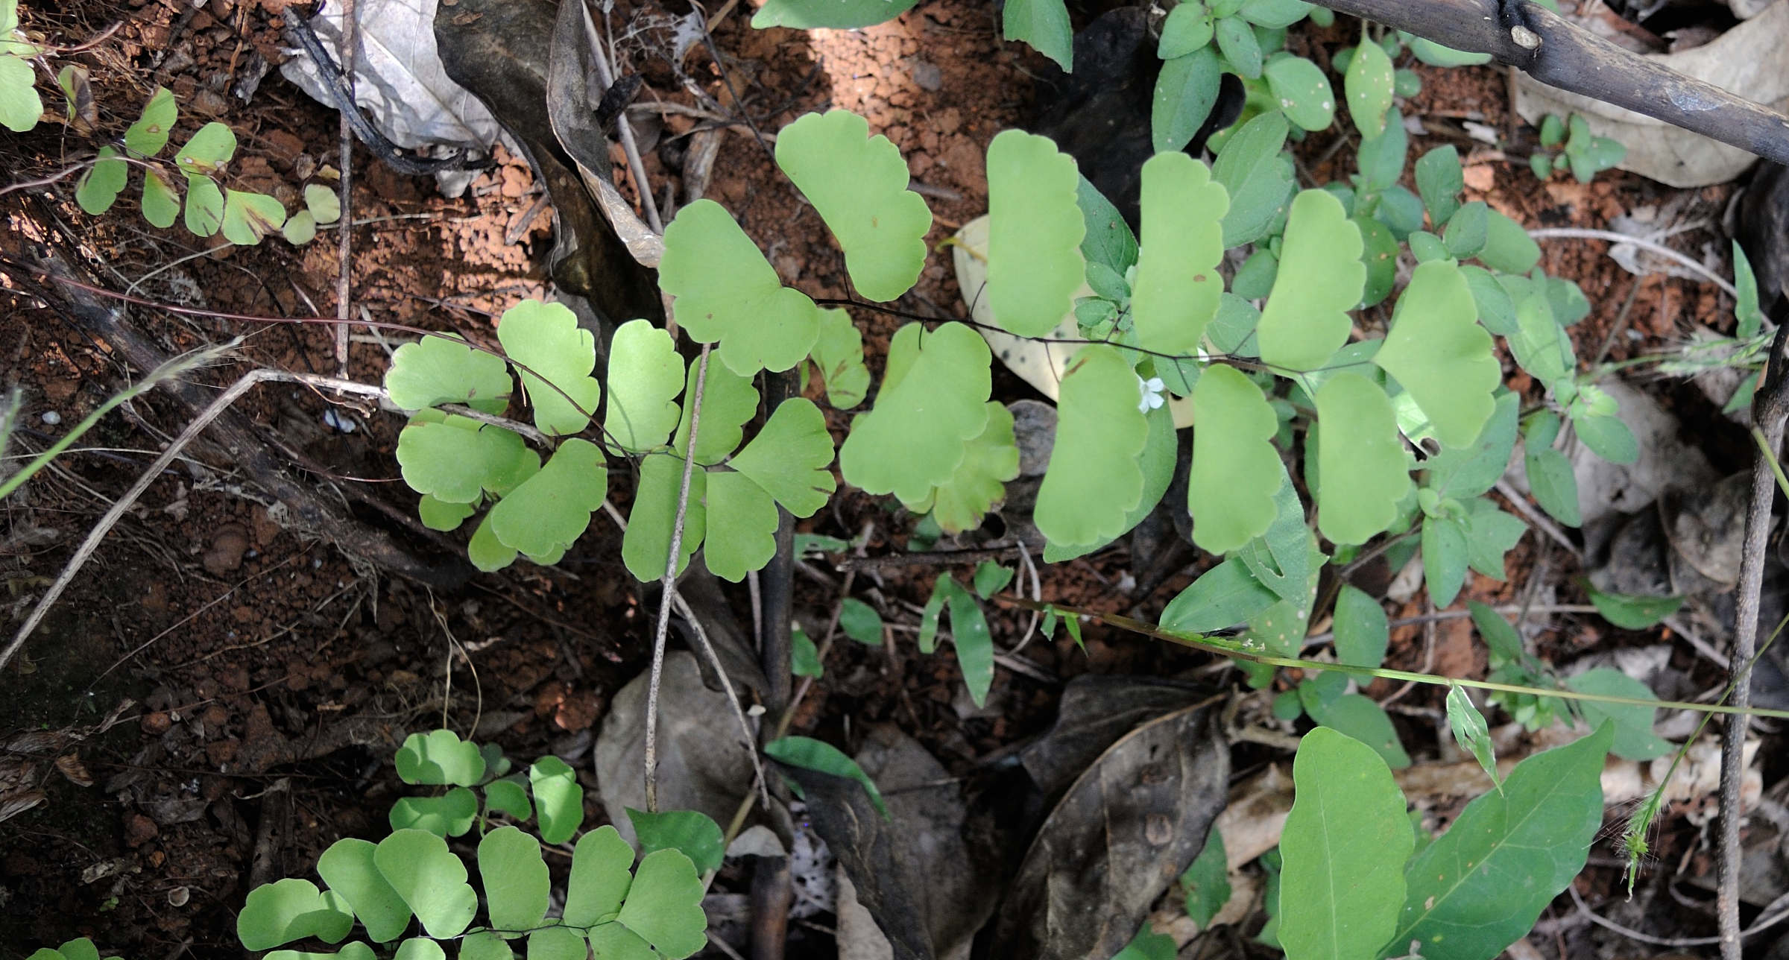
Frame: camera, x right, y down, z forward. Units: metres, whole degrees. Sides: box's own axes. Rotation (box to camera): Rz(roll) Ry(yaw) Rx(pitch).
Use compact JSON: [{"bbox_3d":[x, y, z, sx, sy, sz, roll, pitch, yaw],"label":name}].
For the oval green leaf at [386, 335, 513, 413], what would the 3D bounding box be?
[{"bbox_3d":[-0.119,-0.028,0.392,0.035,0.008,0.022,2,71,7],"label":"oval green leaf"}]

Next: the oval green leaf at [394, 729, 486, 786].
[{"bbox_3d":[-0.135,0.083,0.430,0.026,0.007,0.017,1,77,0],"label":"oval green leaf"}]

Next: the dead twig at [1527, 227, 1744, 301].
[{"bbox_3d":[0.233,-0.070,0.455,0.072,0.008,0.011,19,78,4],"label":"dead twig"}]

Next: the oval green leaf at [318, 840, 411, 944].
[{"bbox_3d":[-0.147,0.115,0.405,0.021,0.008,0.032,-27,82,-4],"label":"oval green leaf"}]

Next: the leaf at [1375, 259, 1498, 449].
[{"bbox_3d":[0.130,-0.030,0.345,0.030,0.010,0.045,-9,77,-2],"label":"leaf"}]

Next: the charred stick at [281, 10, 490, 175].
[{"bbox_3d":[-0.171,-0.122,0.470,0.089,0.011,0.023,36,80,8],"label":"charred stick"}]

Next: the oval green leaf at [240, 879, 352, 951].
[{"bbox_3d":[-0.172,0.124,0.415,0.033,0.008,0.019,-5,77,-1],"label":"oval green leaf"}]

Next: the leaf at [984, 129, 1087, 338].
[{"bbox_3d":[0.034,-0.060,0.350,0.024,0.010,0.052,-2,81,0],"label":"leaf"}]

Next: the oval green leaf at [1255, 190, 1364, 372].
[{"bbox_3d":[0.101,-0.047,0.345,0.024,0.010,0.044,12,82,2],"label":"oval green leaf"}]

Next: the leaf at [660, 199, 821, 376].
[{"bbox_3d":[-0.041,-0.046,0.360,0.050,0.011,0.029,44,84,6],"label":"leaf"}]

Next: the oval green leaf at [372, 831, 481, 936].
[{"bbox_3d":[-0.130,0.112,0.406,0.020,0.006,0.034,-39,79,-5],"label":"oval green leaf"}]

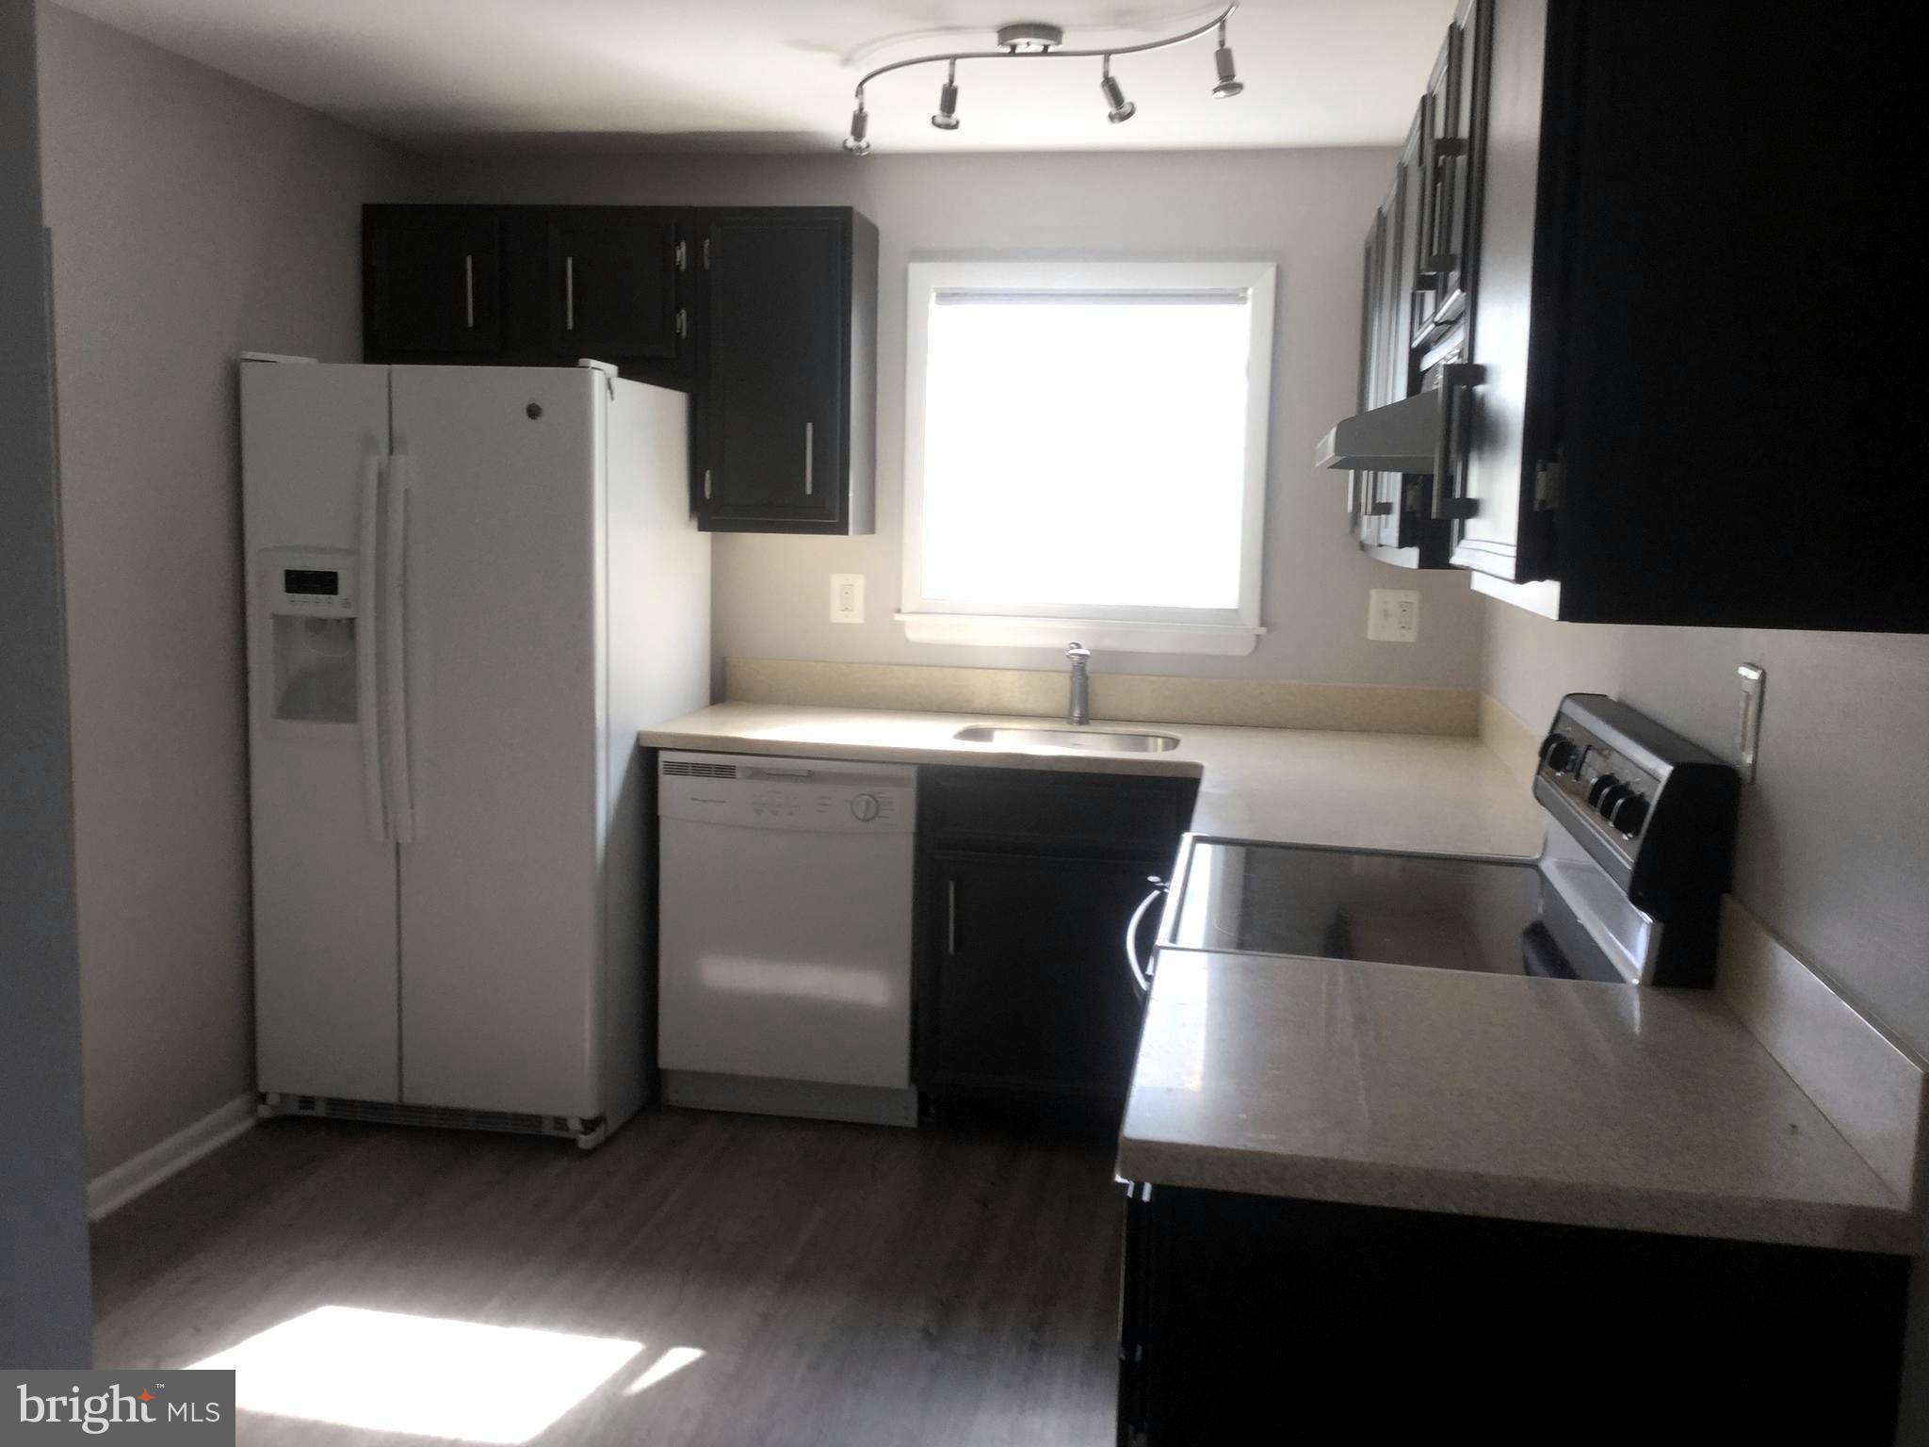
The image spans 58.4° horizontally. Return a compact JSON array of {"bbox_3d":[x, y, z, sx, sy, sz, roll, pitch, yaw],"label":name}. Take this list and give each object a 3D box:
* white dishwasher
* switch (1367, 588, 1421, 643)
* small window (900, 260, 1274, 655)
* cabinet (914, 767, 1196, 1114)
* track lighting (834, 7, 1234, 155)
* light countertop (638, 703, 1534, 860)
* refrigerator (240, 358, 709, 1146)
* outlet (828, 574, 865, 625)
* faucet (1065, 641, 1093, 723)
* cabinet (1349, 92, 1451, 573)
[{"bbox_3d":[-0.360,0.470,4.239,0.600,0.865,0.610,3,8,9],"label":"white dishwasher"},{"bbox_3d":[1.047,-0.262,4.211,0.116,0.121,0.010,3,8,9],"label":"switch"},{"bbox_3d":[0.300,-0.664,4.304,0.910,0.940,0.090,3,8,9],"label":"small window"},{"bbox_3d":[0.247,0.476,4.141,0.625,0.850,0.610,3,8,9],"label":"cabinet"},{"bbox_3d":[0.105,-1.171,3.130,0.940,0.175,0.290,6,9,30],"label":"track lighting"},{"bbox_3d":[0.191,0.098,3.647,1.900,0.040,1.490,3,8,9],"label":"light countertop"},{"bbox_3d":[-1.117,0.036,4.116,0.810,1.715,0.830,3,8,9],"label":"refrigerator"},{"bbox_3d":[-0.298,-0.319,4.436,0.080,0.121,0.010,3,8,9],"label":"outlet"},{"bbox_3d":[0.271,-0.092,4.146,0.060,0.210,0.200,3,8,9],"label":"faucet"},{"bbox_3d":[1.011,-0.710,3.459,0.330,0.760,1.360,3,8,9],"label":"cabinet"}]

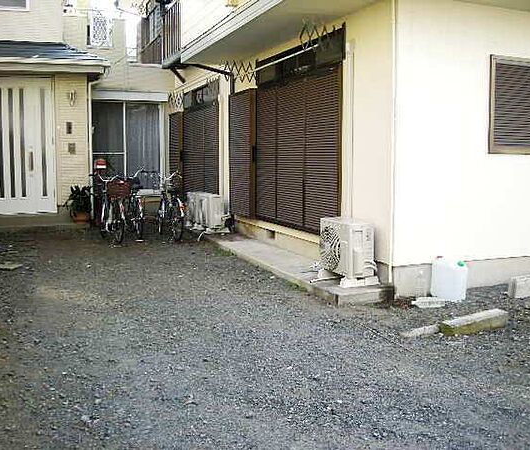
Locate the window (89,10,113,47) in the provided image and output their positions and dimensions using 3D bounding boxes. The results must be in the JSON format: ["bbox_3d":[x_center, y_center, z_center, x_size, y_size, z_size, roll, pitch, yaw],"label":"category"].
[{"bbox_3d":[-3.434,-4.117,12.744,0.528,0.758,0.100,-1,6,-15],"label":"window"}]

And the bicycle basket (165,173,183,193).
[{"bbox_3d":[-1.380,-0.648,9.250,0.280,0.280,0.290,-2,6,-22],"label":"bicycle basket"}]

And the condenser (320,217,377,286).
[{"bbox_3d":[0.796,0.241,5.924,0.280,0.570,0.660,-2,6,-22],"label":"condenser"}]

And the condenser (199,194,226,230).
[{"bbox_3d":[-0.892,-0.214,10.144,0.280,0.550,0.670,-2,6,-22],"label":"condenser"}]

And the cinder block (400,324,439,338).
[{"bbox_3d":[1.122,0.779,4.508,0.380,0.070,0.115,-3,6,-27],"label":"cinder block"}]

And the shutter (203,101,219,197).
[{"bbox_3d":[-0.974,-1.223,10.805,0.050,1.842,0.905,-2,6,-22],"label":"shutter"}]

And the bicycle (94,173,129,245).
[{"bbox_3d":[-2.412,-0.289,9.338,0.500,1.040,1.620,-2,6,-22],"label":"bicycle"}]

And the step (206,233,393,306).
[{"bbox_3d":[0.092,0.441,7.730,0.620,0.125,4.600,-2,7,-22],"label":"step"}]

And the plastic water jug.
[{"bbox_3d":[1.731,0.507,5.759,0.310,0.410,0.170,0,6,-3],"label":"plastic water jug"}]

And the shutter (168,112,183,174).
[{"bbox_3d":[-1.930,-1.476,13.332,0.100,1.905,0.890,-2,7,-22],"label":"shutter"}]

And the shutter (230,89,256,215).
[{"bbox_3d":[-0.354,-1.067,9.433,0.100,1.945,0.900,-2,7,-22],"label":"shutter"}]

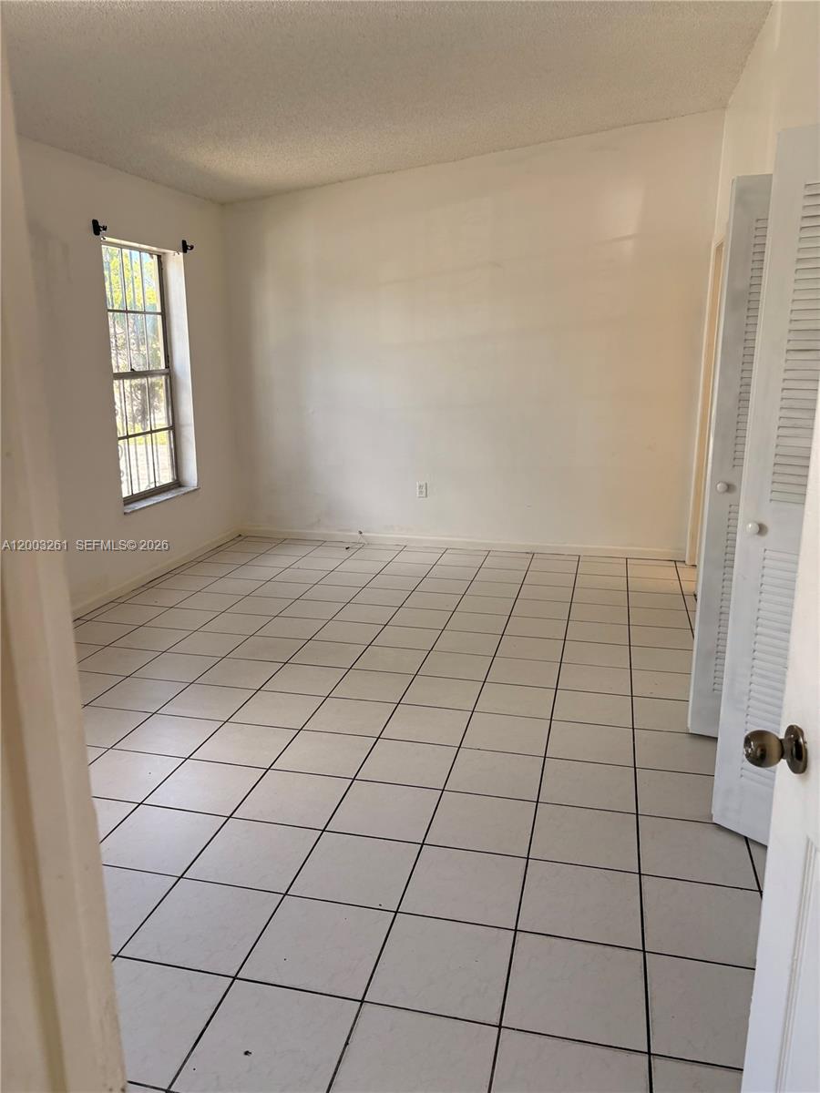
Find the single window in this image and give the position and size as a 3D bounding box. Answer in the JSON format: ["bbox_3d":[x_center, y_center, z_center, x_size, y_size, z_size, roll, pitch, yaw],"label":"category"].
[{"bbox_3d":[-1.783,-1.113,5.364,0.100,1.580,0.910,3,14,13],"label":"single window"}]

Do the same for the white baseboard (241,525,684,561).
[{"bbox_3d":[0.302,-0.029,6.297,3.470,0.083,0.017,3,14,13],"label":"white baseboard"}]

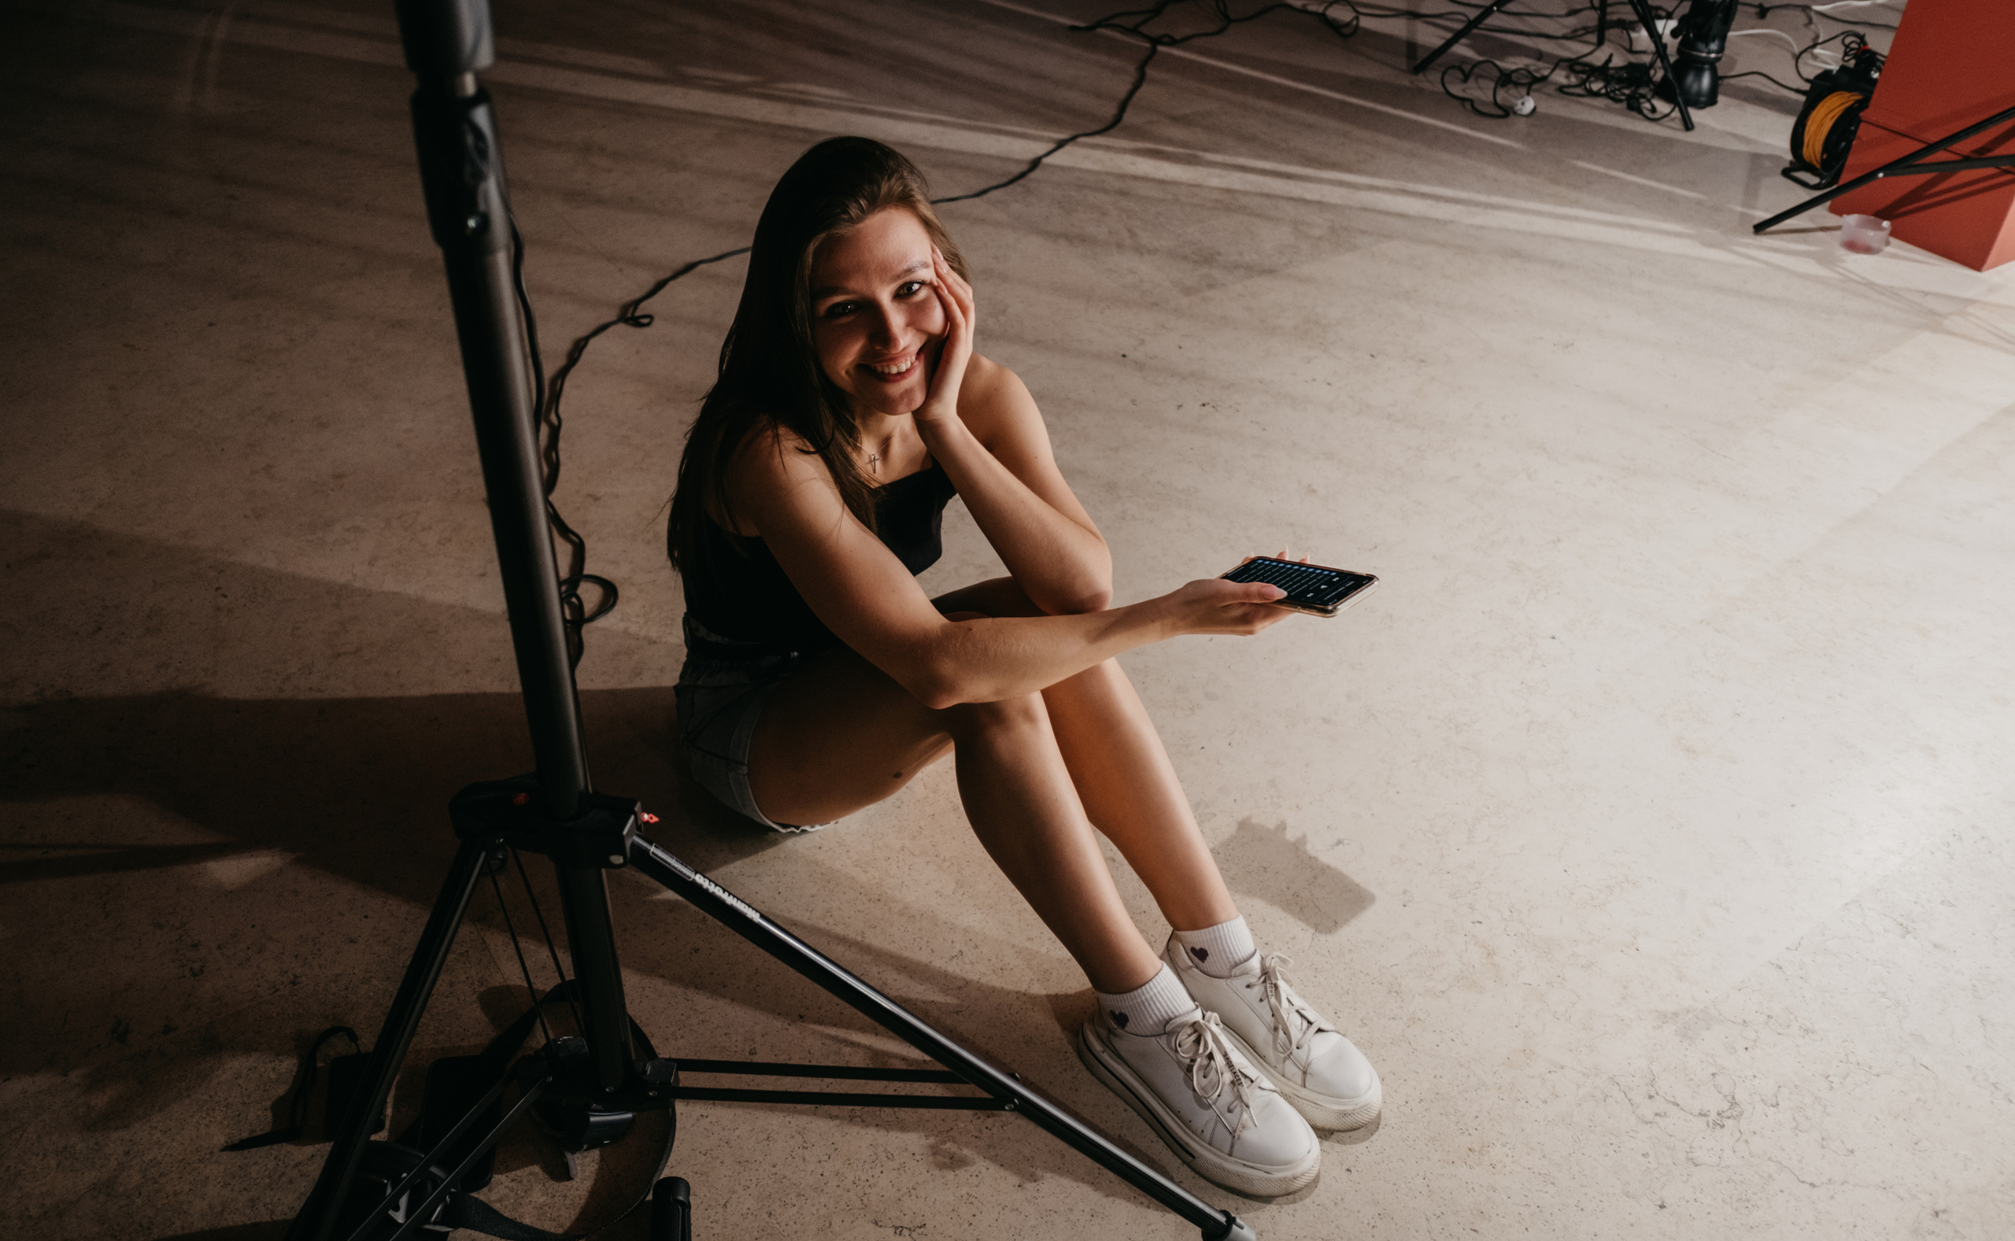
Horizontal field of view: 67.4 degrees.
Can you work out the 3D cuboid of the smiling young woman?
[{"bbox_3d":[0.048,-0.013,1.548,0.920,0.855,0.445,29,43,31],"label":"smiling young woman"}]

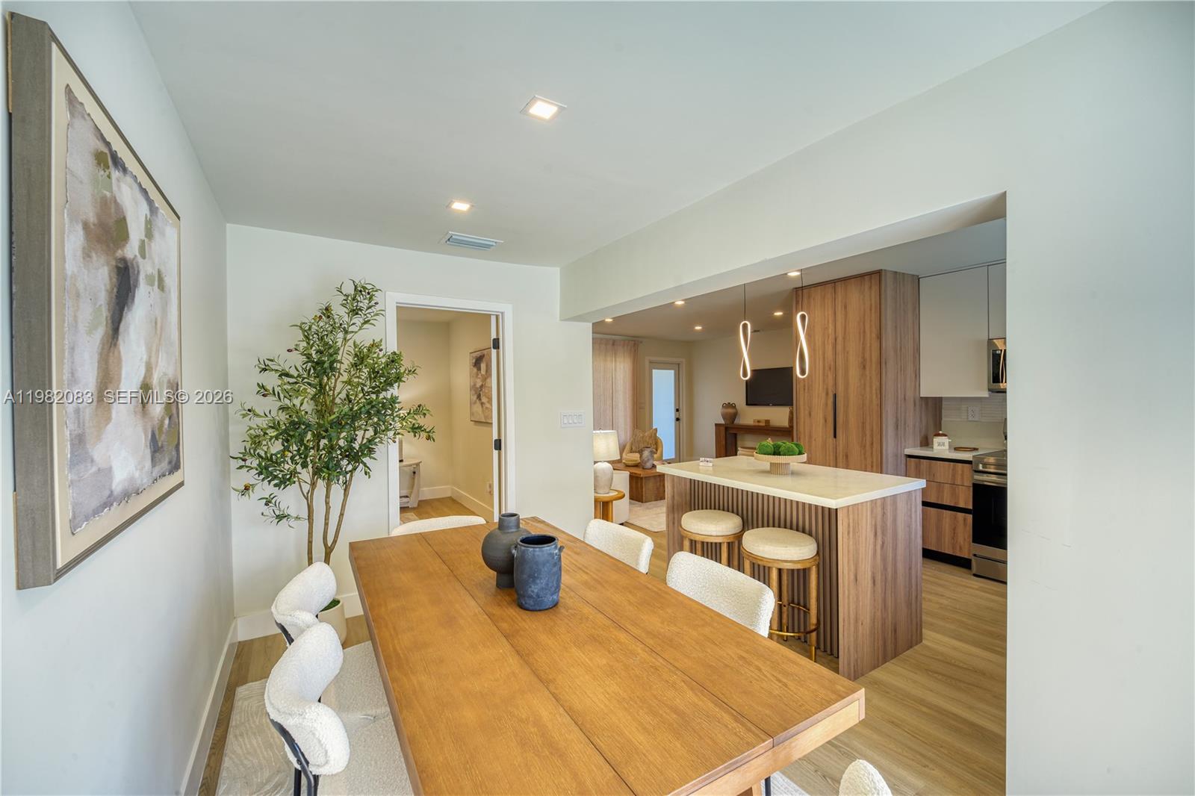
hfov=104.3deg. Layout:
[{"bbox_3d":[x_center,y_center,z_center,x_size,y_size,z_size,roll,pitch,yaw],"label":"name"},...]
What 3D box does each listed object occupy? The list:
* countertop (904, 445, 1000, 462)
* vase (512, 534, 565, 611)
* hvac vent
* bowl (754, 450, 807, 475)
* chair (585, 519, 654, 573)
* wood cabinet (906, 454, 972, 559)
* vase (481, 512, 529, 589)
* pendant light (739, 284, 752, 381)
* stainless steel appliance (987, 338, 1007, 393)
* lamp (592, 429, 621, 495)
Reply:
[{"bbox_3d":[3.038,0.459,3.951,0.680,0.042,0.480,-1,1,-33],"label":"countertop"},{"bbox_3d":[-0.199,0.575,1.549,0.166,0.205,0.154,0,1,0],"label":"vase"},{"bbox_3d":[-0.850,-1.044,3.151,0.385,0.030,0.265,-1,1,-33],"label":"hvac vent"},{"bbox_3d":[1.171,0.406,2.926,0.330,0.125,0.330,-1,1,0],"label":"bowl"},{"bbox_3d":[-0.069,1.035,2.120,0.550,0.790,0.480,-1,1,-32],"label":"chair"},{"bbox_3d":[3.093,0.945,4.050,0.600,0.880,0.470,-1,1,-32],"label":"wood cabinet"},{"bbox_3d":[-0.327,0.557,1.704,0.200,0.240,0.200,0,1,0],"label":"vase"},{"bbox_3d":[1.010,-0.578,3.181,0.090,0.910,0.090,-1,1,-33],"label":"pendant light"},{"bbox_3d":[3.514,-0.262,3.537,0.410,0.420,0.760,-1,1,-32],"label":"stainless steel appliance"},{"bbox_3d":[0.042,0.604,4.478,0.360,0.610,0.360,-1,1,0],"label":"lamp"}]

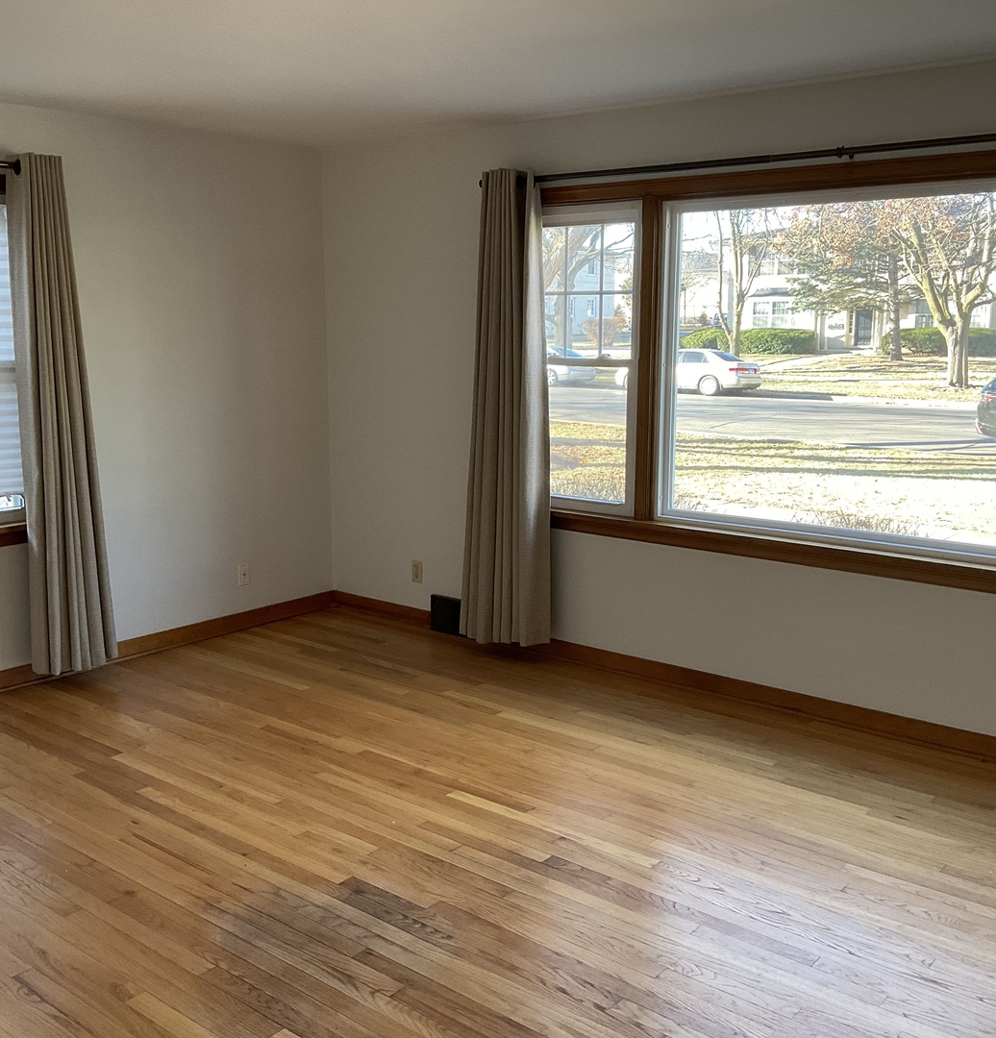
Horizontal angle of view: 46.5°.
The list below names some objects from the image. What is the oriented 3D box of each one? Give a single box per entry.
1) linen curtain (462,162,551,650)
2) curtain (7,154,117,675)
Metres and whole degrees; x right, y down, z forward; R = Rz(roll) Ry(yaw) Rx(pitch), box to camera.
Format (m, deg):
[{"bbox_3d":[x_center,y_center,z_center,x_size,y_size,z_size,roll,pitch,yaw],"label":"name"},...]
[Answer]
[{"bbox_3d":[0.018,-0.470,5.240,0.457,2.133,0.172,8,13,39],"label":"linen curtain"},{"bbox_3d":[-1.813,-0.407,4.863,0.149,2.136,0.363,8,13,39],"label":"curtain"}]

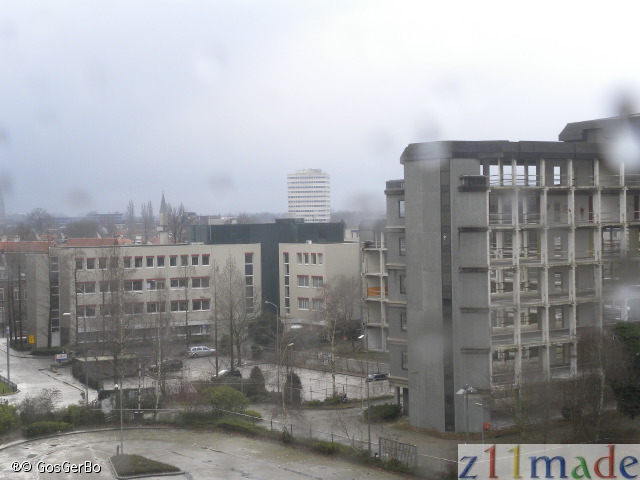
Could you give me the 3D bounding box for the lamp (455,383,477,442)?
[{"bbox_3d":[12.258,14.775,101.445,1.600,5.600,0.600,-1,1,0],"label":"lamp"}]

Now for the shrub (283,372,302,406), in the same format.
[{"bbox_3d":[-2.805,15.599,127.895,2.000,3.400,2.000,-1,1,0],"label":"shrub"}]

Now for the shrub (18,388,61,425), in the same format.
[{"bbox_3d":[-27.110,16.298,117.967,3.700,3.400,3.300,-1,1,0],"label":"shrub"}]

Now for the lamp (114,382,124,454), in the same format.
[{"bbox_3d":[-16.805,14.979,101.960,0.750,6.000,0.300,-1,1,0],"label":"lamp"}]

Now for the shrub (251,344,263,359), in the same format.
[{"bbox_3d":[-8.942,15.655,171.507,1.750,1.950,1.750,-1,1,0],"label":"shrub"}]

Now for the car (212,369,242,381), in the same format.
[{"bbox_3d":[-11.097,16.397,146.986,4.100,1.450,1.700,-2,1,-30],"label":"car"}]

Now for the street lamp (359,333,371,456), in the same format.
[{"bbox_3d":[3.614,12.744,99.567,1.100,9.900,0.350,-2,1,-31],"label":"street lamp"}]

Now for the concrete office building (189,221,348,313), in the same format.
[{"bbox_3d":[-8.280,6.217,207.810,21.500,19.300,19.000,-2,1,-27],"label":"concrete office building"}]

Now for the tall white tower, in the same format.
[{"bbox_3d":[-7.556,-23.741,859.473,28.000,53.500,19.000,-1,1,6],"label":"tall white tower"}]

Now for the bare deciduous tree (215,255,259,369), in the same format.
[{"bbox_3d":[-10.559,9.455,154.852,5.400,15.000,5.200,-1,1,0],"label":"bare deciduous tree"}]

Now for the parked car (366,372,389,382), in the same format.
[{"bbox_3d":[7.018,16.147,142.986,4.200,1.420,1.720,-2,1,-40],"label":"parked car"}]

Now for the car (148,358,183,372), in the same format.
[{"bbox_3d":[-20.018,16.330,158.486,4.300,1.470,1.730,-2,1,-30],"label":"car"}]

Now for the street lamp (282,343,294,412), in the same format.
[{"bbox_3d":[-3.178,13.846,122.677,1.050,7.100,0.320,-1,1,0],"label":"street lamp"}]

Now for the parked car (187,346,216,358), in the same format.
[{"bbox_3d":[-16.832,15.971,174.360,4.300,1.470,1.720,-2,1,-37],"label":"parked car"}]

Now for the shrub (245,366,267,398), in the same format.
[{"bbox_3d":[-7.016,15.661,133.867,2.000,3.200,2.000,-1,1,0],"label":"shrub"}]

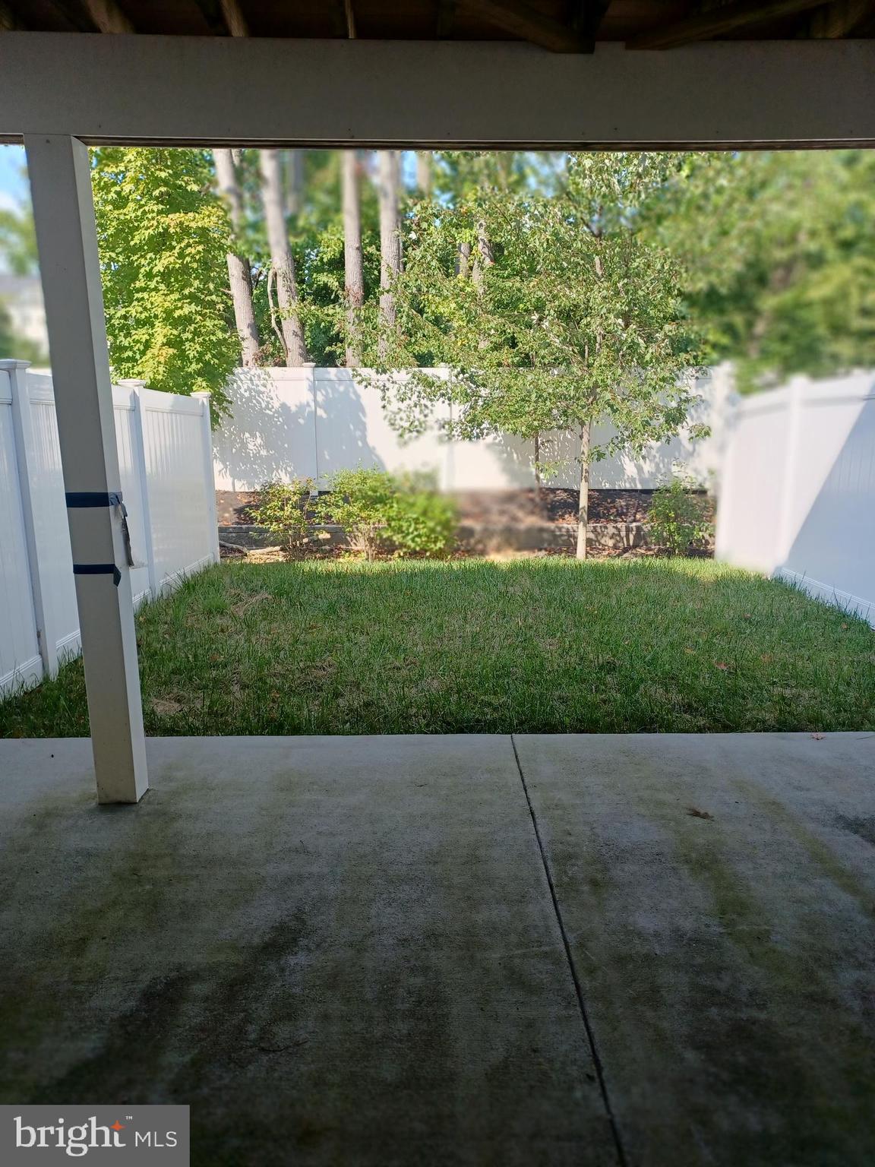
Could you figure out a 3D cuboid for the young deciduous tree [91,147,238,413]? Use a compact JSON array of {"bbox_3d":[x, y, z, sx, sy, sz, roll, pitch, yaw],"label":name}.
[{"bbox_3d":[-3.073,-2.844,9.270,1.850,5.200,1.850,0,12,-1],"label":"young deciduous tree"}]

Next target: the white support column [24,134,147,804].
[{"bbox_3d":[-1.354,-0.357,3.314,0.163,2.560,0.160,0,12,-1],"label":"white support column"}]

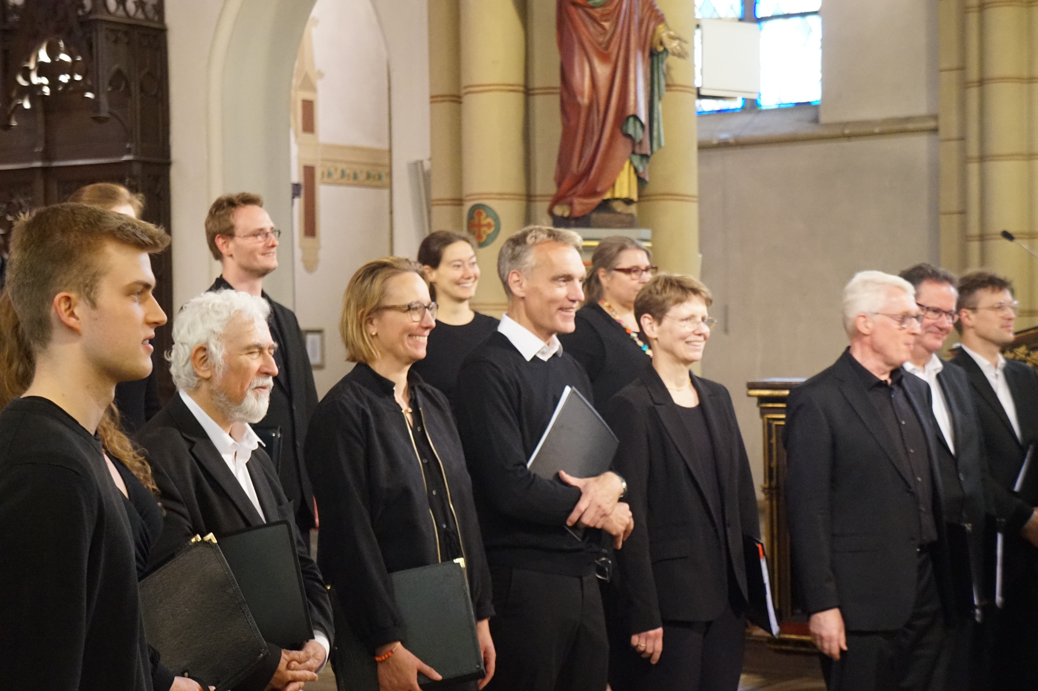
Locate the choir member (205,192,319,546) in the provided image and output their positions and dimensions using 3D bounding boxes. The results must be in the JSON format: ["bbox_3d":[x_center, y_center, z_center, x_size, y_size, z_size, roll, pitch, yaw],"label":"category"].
[{"bbox_3d":[-0.803,0.462,7.137,0.540,1.840,0.380,-3,3,-42],"label":"choir member"}]

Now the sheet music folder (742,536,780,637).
[{"bbox_3d":[0.605,0.616,6.350,0.030,0.260,0.320,-14,13,-16],"label":"sheet music folder"}]

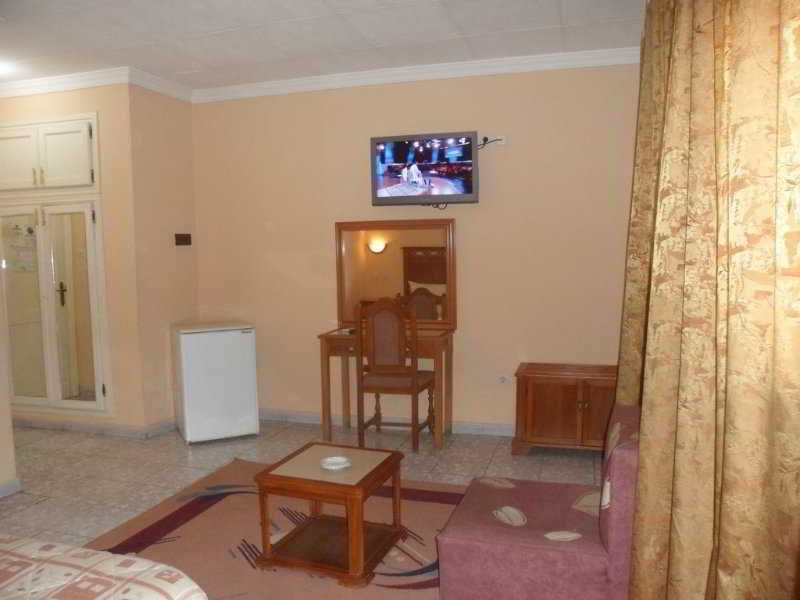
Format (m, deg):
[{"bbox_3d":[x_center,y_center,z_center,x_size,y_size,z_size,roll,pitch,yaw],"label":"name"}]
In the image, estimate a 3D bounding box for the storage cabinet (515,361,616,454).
[{"bbox_3d":[1.245,0.767,4.145,0.900,0.570,0.400,1,5,15],"label":"storage cabinet"}]

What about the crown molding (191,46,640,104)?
[{"bbox_3d":[-0.004,-1.640,4.424,3.550,0.090,0.080,1,5,15],"label":"crown molding"}]

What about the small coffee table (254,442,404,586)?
[{"bbox_3d":[-0.307,0.981,2.823,0.535,0.437,0.450,1,6,23],"label":"small coffee table"}]

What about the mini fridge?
[{"bbox_3d":[-1.454,0.619,4.719,0.525,0.845,0.515,-3,6,-26],"label":"mini fridge"}]

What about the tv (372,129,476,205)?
[{"bbox_3d":[0.171,-0.948,4.396,0.800,0.495,0.080,1,5,15],"label":"tv"}]

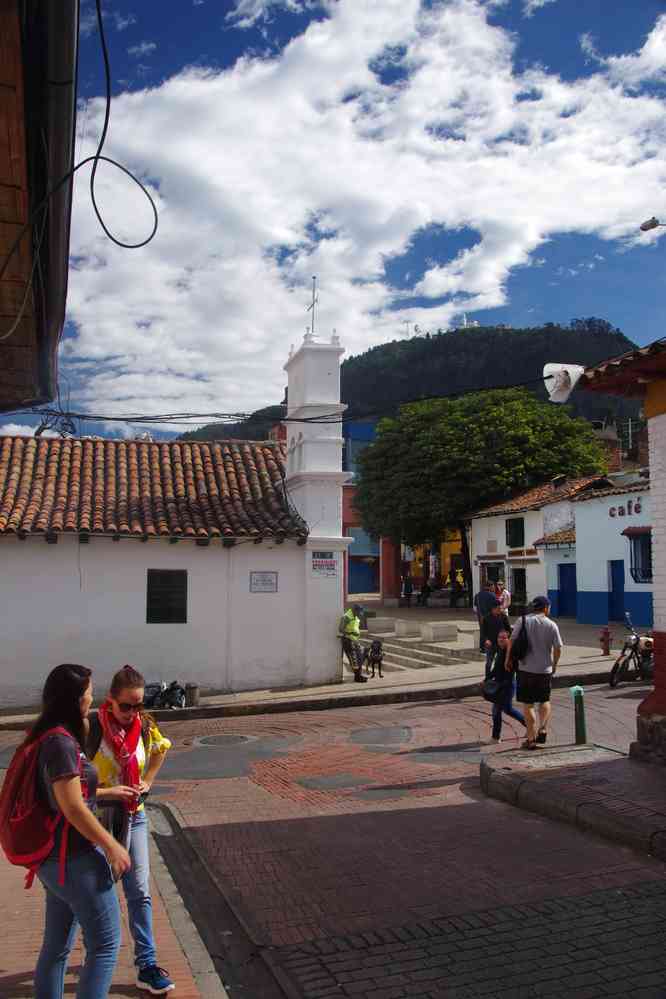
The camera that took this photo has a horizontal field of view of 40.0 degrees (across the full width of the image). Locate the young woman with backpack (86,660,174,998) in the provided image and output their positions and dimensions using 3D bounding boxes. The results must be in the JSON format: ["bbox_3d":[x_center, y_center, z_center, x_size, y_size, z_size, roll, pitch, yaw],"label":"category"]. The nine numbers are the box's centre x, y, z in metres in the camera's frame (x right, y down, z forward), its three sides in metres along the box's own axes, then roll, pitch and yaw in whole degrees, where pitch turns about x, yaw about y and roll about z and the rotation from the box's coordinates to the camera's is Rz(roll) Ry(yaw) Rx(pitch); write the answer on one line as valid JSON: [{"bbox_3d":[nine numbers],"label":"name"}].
[{"bbox_3d":[-1.028,1.616,4.704,0.500,1.610,0.440,2,-5,-19],"label":"young woman with backpack"}]

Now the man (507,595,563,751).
[{"bbox_3d":[2.305,1.951,10.472,0.620,1.740,0.520,-1,-4,12],"label":"man"}]

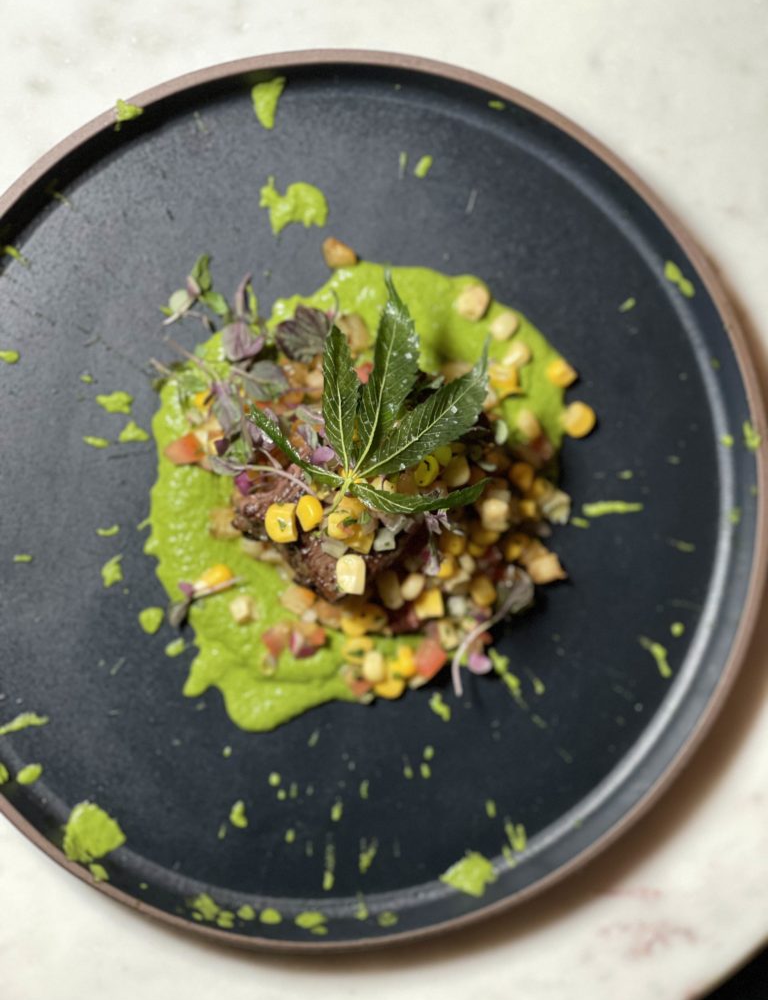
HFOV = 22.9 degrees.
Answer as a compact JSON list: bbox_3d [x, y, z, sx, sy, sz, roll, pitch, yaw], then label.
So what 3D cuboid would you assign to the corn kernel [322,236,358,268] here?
[{"bbox_3d":[-0.013,-0.073,0.560,0.011,0.006,0.008,37,85,-12],"label":"corn kernel"}]

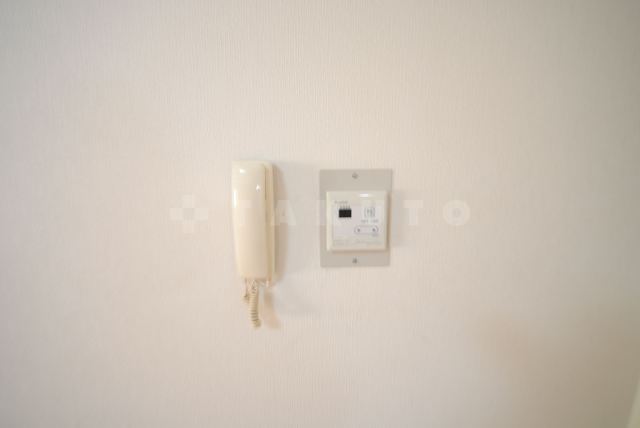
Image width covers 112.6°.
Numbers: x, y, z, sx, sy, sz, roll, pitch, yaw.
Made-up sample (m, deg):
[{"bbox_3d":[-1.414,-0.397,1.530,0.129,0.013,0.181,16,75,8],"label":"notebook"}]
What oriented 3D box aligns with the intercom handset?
[{"bbox_3d":[-0.101,0.053,0.336,0.053,0.263,0.056,0,6,0],"label":"intercom handset"}]

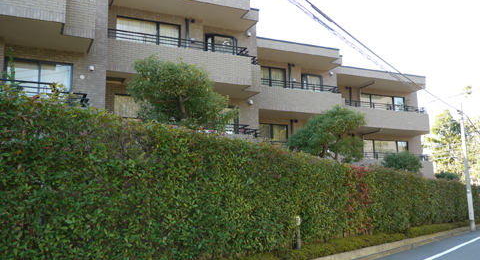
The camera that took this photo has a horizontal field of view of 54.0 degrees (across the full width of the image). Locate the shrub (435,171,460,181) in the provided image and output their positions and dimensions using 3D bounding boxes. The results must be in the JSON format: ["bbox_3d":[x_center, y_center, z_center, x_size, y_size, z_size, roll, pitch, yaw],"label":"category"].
[{"bbox_3d":[11.446,2.755,25.958,1.450,1.000,1.300,4,-11,-25],"label":"shrub"}]

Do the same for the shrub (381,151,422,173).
[{"bbox_3d":[7.445,1.680,21.583,1.900,1.400,1.800,4,-11,-25],"label":"shrub"}]

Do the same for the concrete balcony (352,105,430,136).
[{"bbox_3d":[8.284,-0.409,27.113,6.700,1.070,1.740,4,-11,-25],"label":"concrete balcony"}]

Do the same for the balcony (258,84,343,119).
[{"bbox_3d":[2.592,-1.133,22.243,5.620,1.060,1.750,4,-11,-25],"label":"balcony"}]

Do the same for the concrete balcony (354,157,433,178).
[{"bbox_3d":[8.331,2.351,26.645,6.700,1.070,1.740,4,-11,-25],"label":"concrete balcony"}]

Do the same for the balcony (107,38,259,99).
[{"bbox_3d":[-1.951,-2.029,16.498,5.870,1.060,1.750,4,-11,-25],"label":"balcony"}]

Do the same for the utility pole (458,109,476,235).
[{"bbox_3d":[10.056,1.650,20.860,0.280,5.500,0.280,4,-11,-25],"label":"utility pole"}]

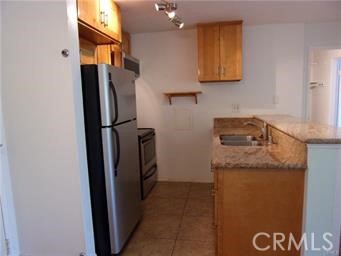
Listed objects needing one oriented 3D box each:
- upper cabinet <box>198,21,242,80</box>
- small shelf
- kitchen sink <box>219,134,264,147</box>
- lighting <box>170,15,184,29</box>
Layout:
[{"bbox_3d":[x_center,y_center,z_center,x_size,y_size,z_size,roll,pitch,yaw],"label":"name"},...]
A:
[{"bbox_3d":[0.715,-1.074,3.451,0.605,0.785,0.320,-1,7,11],"label":"upper cabinet"},{"bbox_3d":[0.209,-0.464,3.681,0.555,0.205,0.210,-1,7,11],"label":"small shelf"},{"bbox_3d":[0.765,0.229,2.670,0.430,0.200,0.770,-1,7,11],"label":"kitchen sink"},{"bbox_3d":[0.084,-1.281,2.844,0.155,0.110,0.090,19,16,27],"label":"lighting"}]

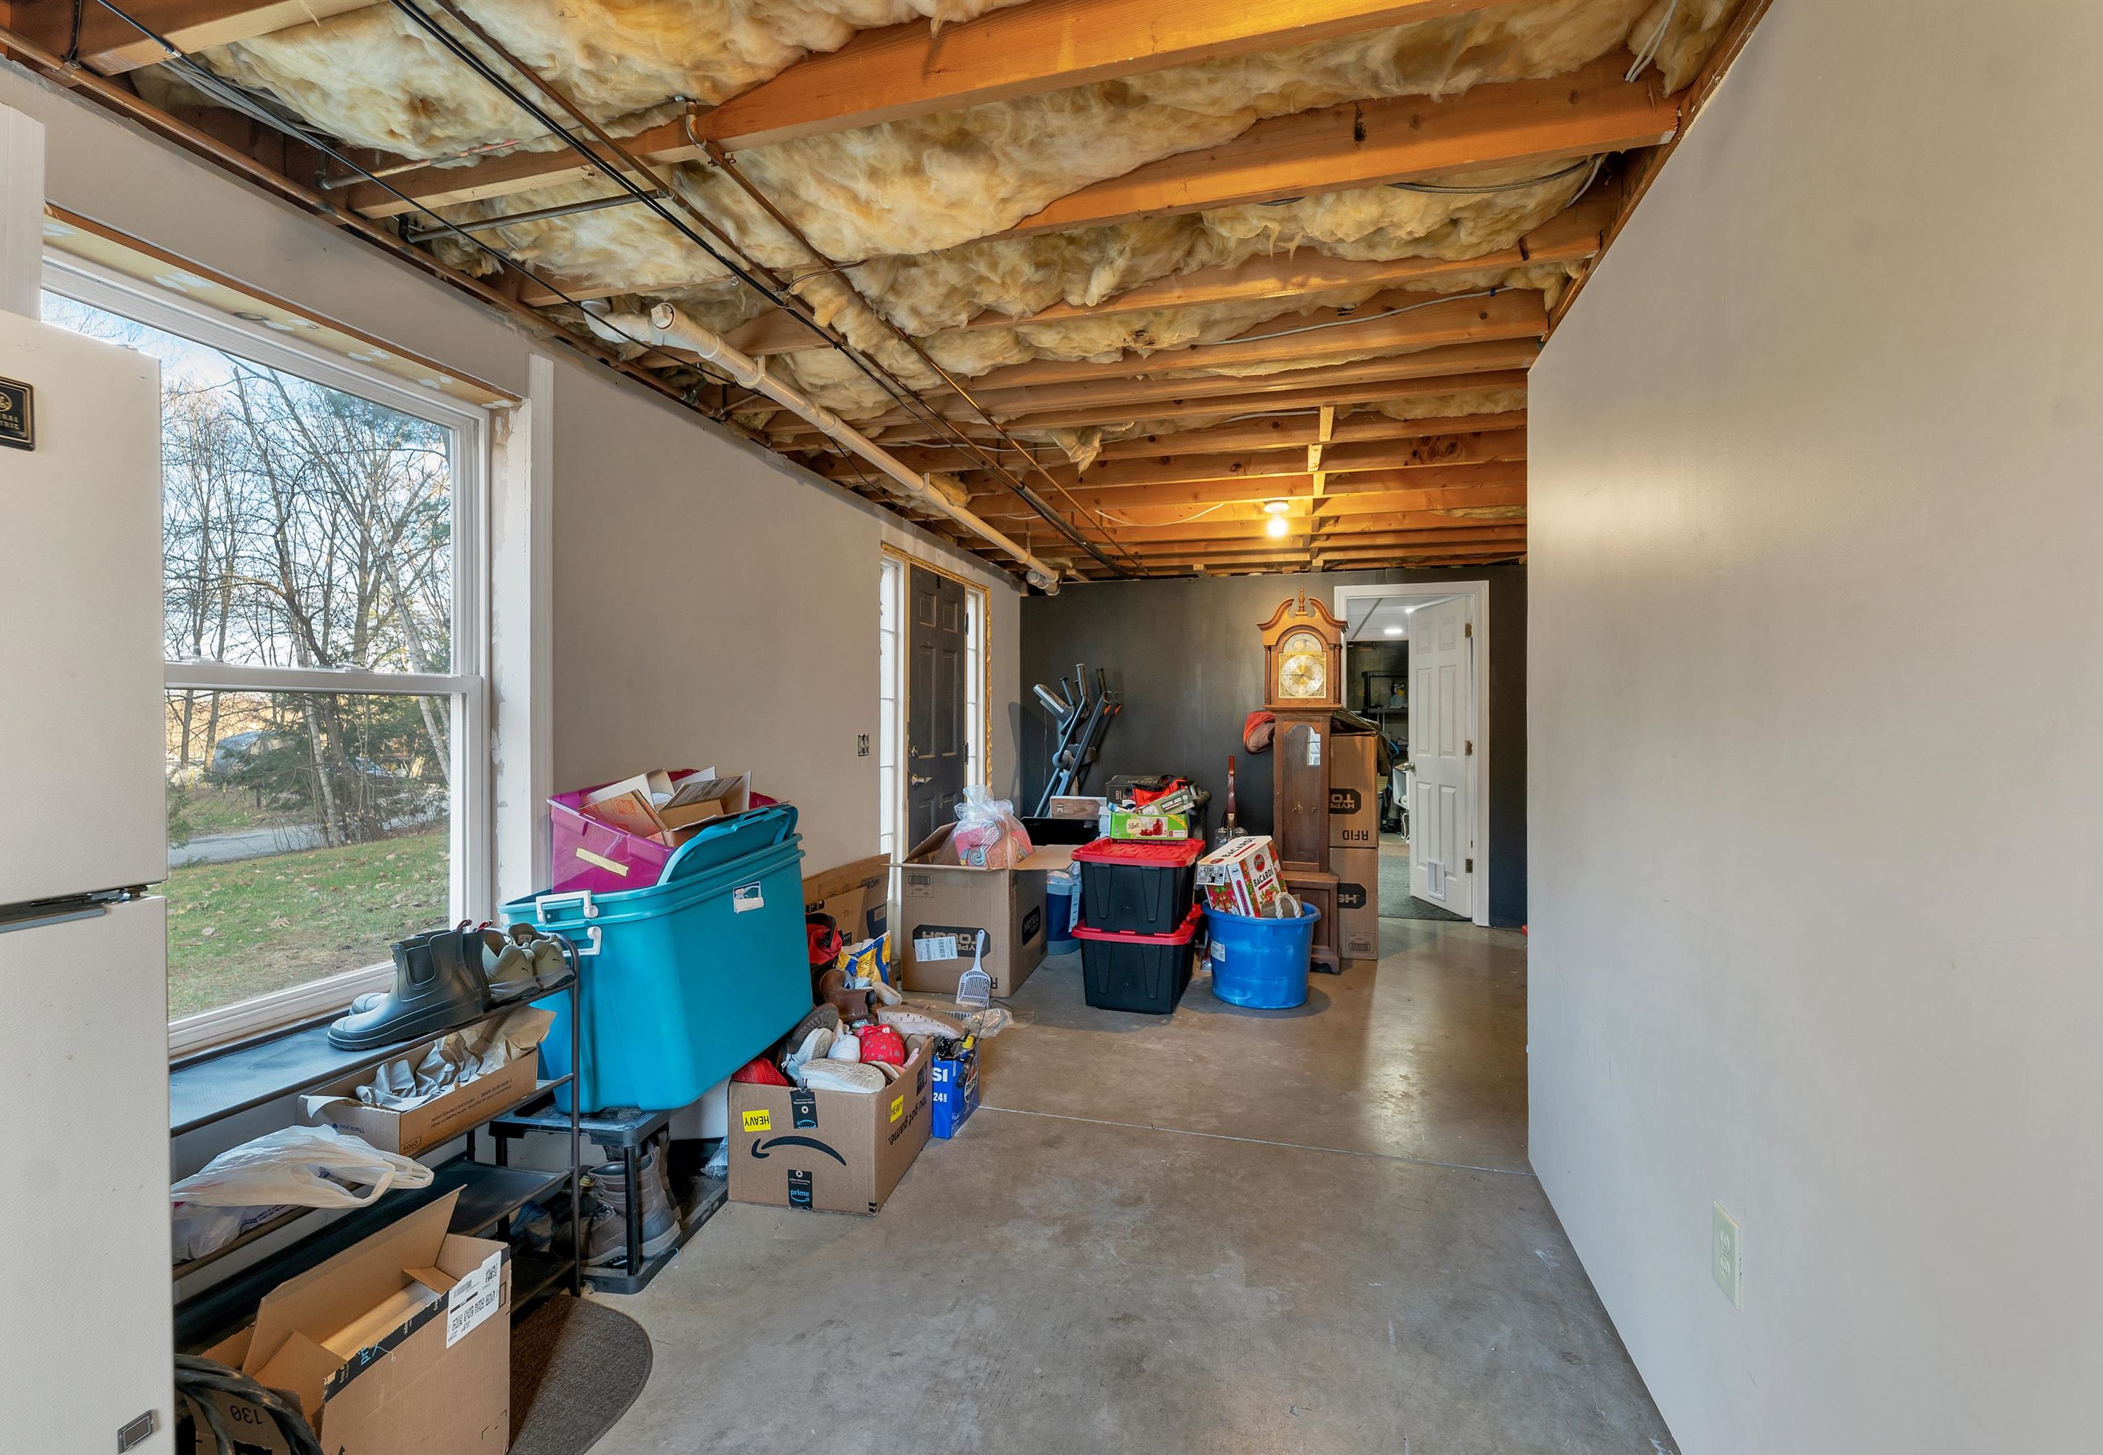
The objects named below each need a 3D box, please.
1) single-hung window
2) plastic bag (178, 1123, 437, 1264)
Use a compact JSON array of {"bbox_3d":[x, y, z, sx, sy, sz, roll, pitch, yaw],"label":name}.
[{"bbox_3d":[-1.564,-0.105,1.754,0.091,1.381,0.847,1,1,15],"label":"single-hung window"},{"bbox_3d":[-1.238,0.720,1.381,0.252,0.141,0.383,1,1,15],"label":"plastic bag"}]

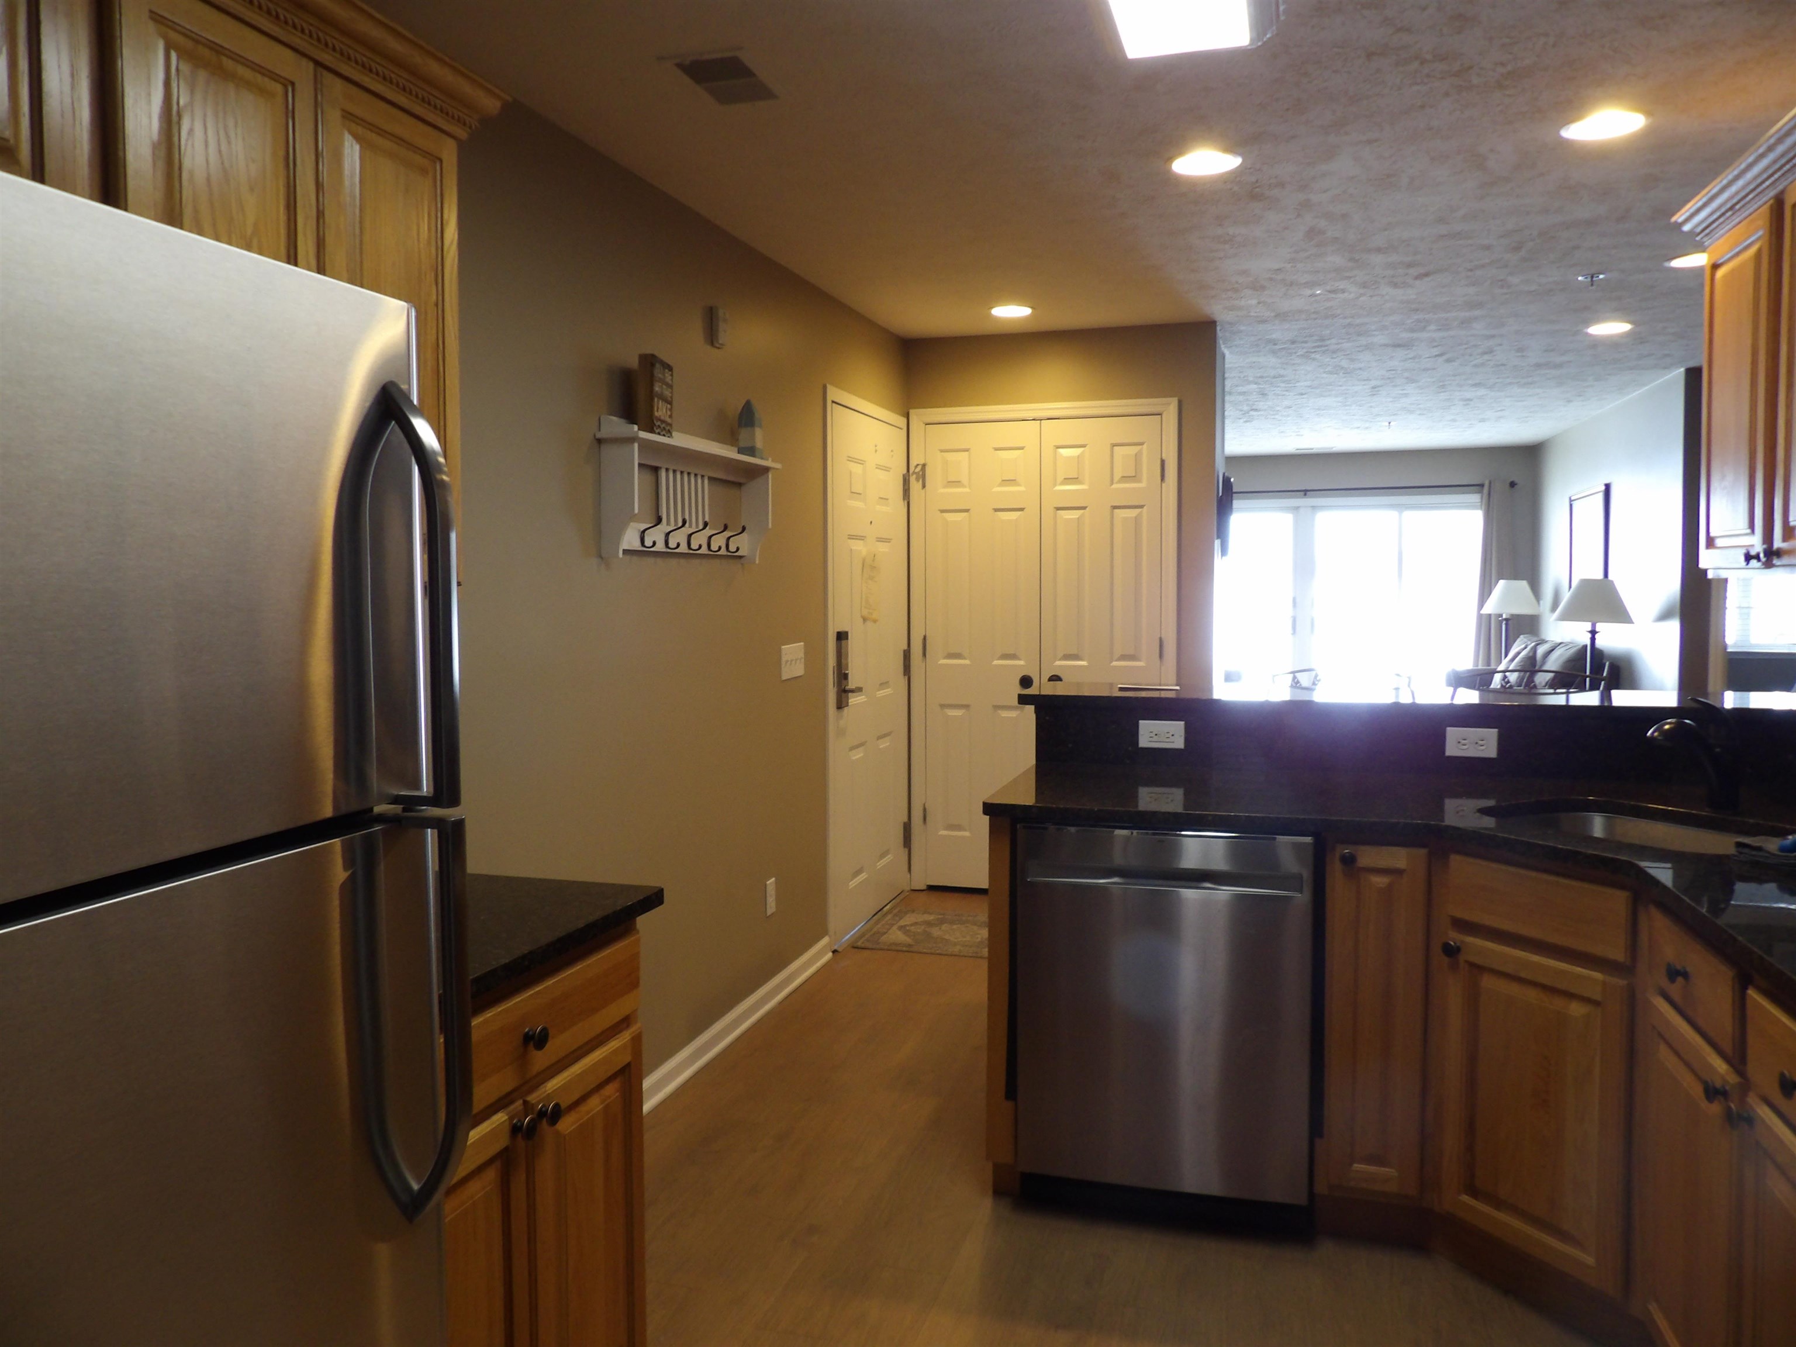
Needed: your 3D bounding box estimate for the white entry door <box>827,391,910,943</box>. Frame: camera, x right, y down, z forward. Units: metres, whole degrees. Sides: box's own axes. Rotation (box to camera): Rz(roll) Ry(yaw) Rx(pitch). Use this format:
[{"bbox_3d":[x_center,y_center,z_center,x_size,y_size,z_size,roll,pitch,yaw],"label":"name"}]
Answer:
[{"bbox_3d":[-0.112,-0.017,5.074,0.050,2.040,0.930,1,5,17],"label":"white entry door"}]

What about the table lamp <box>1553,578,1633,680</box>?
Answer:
[{"bbox_3d":[3.654,-0.127,6.566,0.440,0.740,0.440,1,5,17],"label":"table lamp"}]

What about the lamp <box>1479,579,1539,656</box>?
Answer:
[{"bbox_3d":[4.380,-0.295,8.930,0.430,0.740,0.430,1,5,17],"label":"lamp"}]

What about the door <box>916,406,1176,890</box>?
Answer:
[{"bbox_3d":[0.612,-0.058,5.359,1.020,2.035,0.045,1,5,17],"label":"door"}]

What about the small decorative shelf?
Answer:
[{"bbox_3d":[-0.540,-0.481,3.418,0.120,0.343,0.900,1,5,17],"label":"small decorative shelf"}]

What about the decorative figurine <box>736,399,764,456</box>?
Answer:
[{"bbox_3d":[-0.442,-0.725,3.719,0.056,0.182,0.057,1,5,17],"label":"decorative figurine"}]

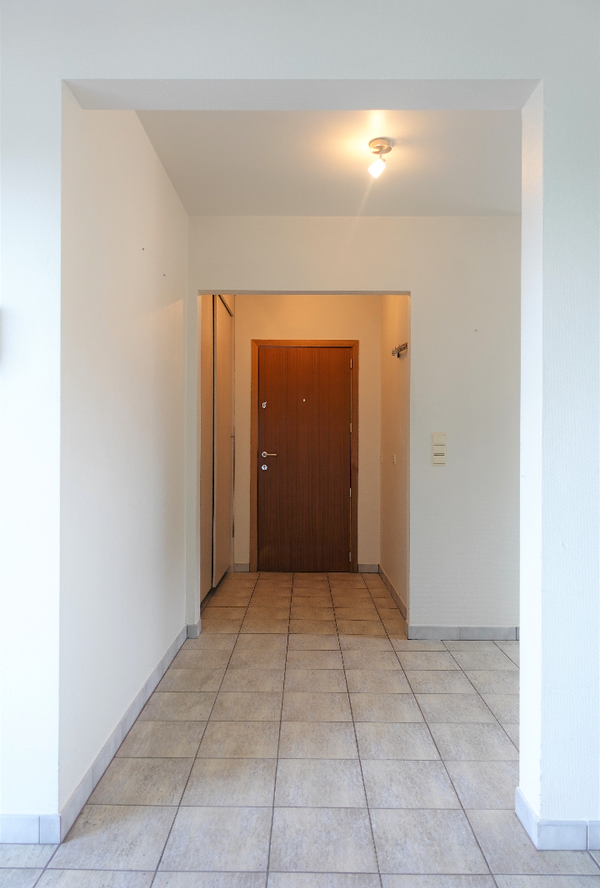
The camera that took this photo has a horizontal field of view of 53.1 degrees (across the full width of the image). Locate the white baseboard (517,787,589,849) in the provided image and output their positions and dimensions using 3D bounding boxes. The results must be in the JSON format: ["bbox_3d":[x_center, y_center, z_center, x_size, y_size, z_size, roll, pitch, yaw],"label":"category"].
[{"bbox_3d":[0.753,1.124,1.804,0.145,0.080,0.176,0,0,0],"label":"white baseboard"}]

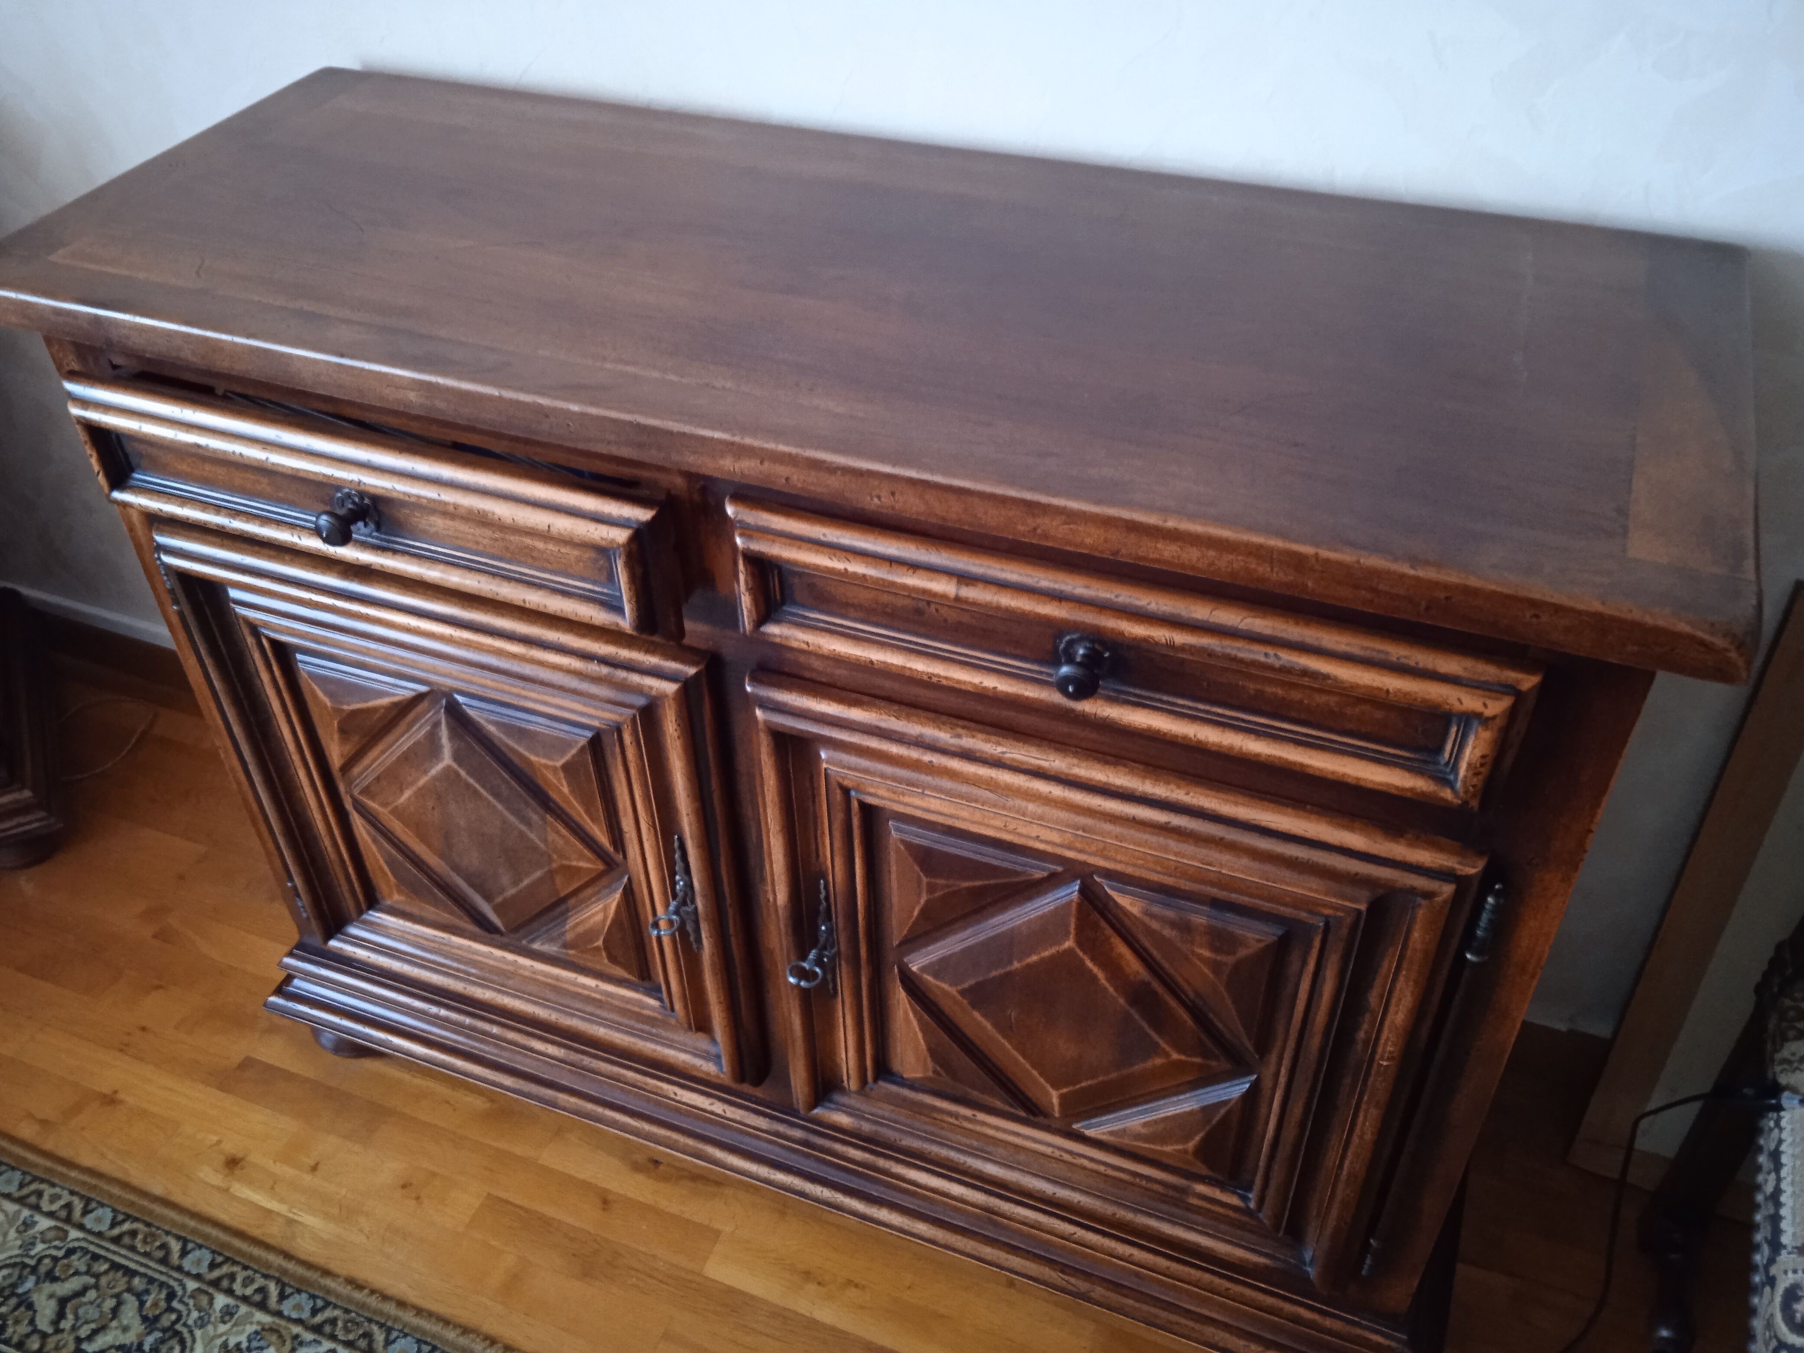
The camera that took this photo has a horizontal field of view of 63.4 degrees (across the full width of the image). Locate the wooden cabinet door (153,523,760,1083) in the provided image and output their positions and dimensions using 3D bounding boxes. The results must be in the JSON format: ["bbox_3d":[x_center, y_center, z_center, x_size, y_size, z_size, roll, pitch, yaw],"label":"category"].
[{"bbox_3d":[-0.395,0.133,1.361,0.541,0.525,0.044,14,42,18],"label":"wooden cabinet door"}]

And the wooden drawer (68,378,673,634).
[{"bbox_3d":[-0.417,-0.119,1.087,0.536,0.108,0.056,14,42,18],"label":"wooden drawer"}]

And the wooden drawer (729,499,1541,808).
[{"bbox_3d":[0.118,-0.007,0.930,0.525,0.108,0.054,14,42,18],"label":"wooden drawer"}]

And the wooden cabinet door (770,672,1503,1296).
[{"bbox_3d":[0.138,0.260,1.177,0.522,0.515,0.044,14,42,18],"label":"wooden cabinet door"}]

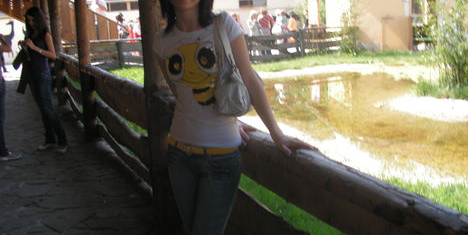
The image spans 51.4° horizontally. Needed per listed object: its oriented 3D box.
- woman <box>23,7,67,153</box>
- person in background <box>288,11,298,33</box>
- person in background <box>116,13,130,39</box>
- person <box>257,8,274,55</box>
[{"bbox_3d":[-2.128,-0.418,5.538,0.460,1.620,0.440,-7,12,-22],"label":"woman"},{"bbox_3d":[2.222,-3.189,18.300,0.440,1.600,0.320,0,11,9],"label":"person in background"},{"bbox_3d":[-4.124,-3.070,18.000,0.500,1.650,0.400,-7,12,-24],"label":"person in background"},{"bbox_3d":[1.196,-3.226,18.300,0.520,1.700,0.340,-3,11,-6],"label":"person"}]

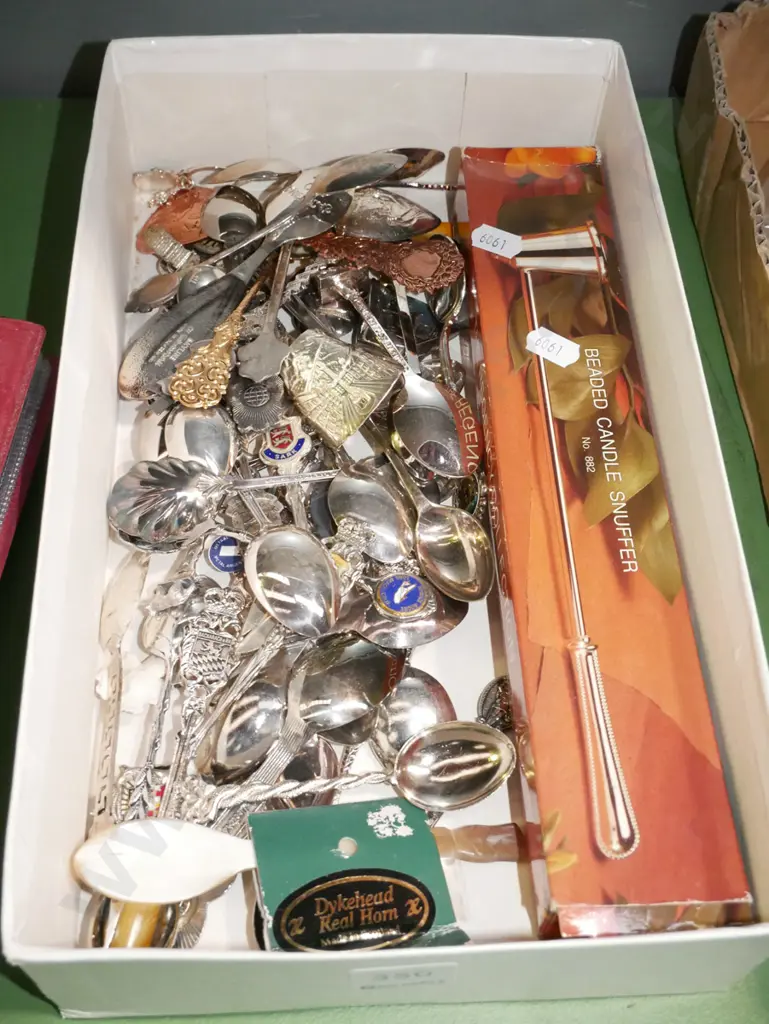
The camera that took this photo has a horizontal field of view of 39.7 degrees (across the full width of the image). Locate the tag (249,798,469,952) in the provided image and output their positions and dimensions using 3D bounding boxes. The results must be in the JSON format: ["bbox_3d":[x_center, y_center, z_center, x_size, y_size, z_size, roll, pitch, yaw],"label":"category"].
[{"bbox_3d":[-0.008,0.110,0.313,0.060,0.008,0.045,0,62,-21],"label":"tag"}]

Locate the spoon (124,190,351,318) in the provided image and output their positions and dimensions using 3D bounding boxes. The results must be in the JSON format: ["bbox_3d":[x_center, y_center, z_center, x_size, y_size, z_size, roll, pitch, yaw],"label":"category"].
[{"bbox_3d":[-0.056,-0.102,0.418,0.100,0.016,0.022,-28,66,-8],"label":"spoon"}]

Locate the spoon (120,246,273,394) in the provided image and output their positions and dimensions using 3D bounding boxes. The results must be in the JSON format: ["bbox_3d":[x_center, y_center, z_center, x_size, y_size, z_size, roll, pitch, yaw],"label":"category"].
[{"bbox_3d":[-0.064,-0.078,0.405,0.032,0.017,0.092,35,74,16],"label":"spoon"}]

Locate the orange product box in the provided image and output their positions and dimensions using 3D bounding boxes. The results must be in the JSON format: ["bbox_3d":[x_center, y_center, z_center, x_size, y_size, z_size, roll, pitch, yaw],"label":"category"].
[{"bbox_3d":[0.067,-0.011,0.379,0.056,0.030,0.297,-1,61,-3],"label":"orange product box"}]

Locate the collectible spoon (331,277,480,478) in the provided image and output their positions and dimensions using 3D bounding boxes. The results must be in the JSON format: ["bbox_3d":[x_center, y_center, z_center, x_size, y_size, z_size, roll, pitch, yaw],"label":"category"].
[{"bbox_3d":[0.005,-0.053,0.399,0.026,0.016,0.104,-25,64,-15],"label":"collectible spoon"}]

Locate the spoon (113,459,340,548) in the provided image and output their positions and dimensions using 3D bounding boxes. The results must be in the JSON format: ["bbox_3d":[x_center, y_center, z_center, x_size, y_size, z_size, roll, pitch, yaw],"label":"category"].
[{"bbox_3d":[-0.045,-0.010,0.372,0.103,0.016,0.031,-7,62,-2],"label":"spoon"}]

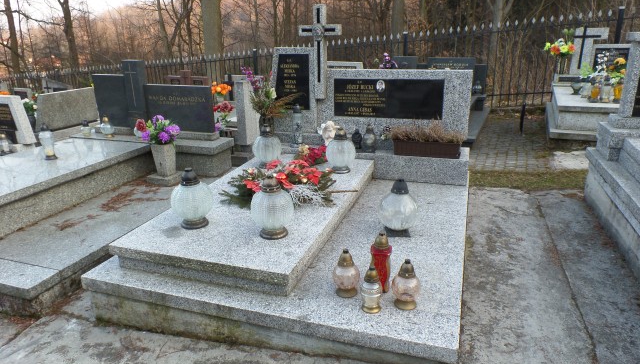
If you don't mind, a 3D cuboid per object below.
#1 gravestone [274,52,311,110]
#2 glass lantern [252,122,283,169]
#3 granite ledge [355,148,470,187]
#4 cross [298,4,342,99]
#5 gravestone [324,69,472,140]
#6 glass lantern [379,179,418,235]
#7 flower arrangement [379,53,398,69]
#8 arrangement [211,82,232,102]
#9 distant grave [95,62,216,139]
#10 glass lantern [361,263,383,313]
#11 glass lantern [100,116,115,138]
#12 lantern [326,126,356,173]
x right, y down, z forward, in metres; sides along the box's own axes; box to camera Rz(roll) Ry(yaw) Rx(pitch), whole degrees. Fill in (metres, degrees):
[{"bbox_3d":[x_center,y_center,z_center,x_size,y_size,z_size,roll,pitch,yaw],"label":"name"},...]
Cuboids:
[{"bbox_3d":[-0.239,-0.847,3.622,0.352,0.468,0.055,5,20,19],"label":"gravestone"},{"bbox_3d":[-0.468,-0.307,3.624,0.250,0.367,0.250,-2,18,1],"label":"glass lantern"},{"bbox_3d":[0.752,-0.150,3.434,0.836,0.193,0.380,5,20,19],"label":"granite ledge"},{"bbox_3d":[0.018,-1.187,3.925,0.390,0.821,0.094,5,19,19],"label":"cross"},{"bbox_3d":[0.610,-0.663,3.654,1.293,0.572,0.130,5,20,18],"label":"gravestone"},{"bbox_3d":[0.487,0.149,2.636,0.239,0.351,0.239,5,19,19],"label":"glass lantern"},{"bbox_3d":[0.979,-1.707,6.075,0.286,0.264,0.253,5,20,19],"label":"flower arrangement"},{"bbox_3d":[-1.274,-1.158,5.500,0.272,0.259,0.233,5,19,19],"label":"arrangement"},{"bbox_3d":[-1.690,-0.842,4.297,1.474,0.753,0.187,5,20,21],"label":"distant grave"},{"bbox_3d":[0.215,0.444,1.757,0.087,0.201,0.087,5,20,19],"label":"glass lantern"},{"bbox_3d":[-2.303,-0.598,4.628,0.132,0.232,0.132,5,20,18],"label":"glass lantern"},{"bbox_3d":[0.168,-0.254,3.375,0.234,0.350,0.234,-2,19,1],"label":"lantern"}]

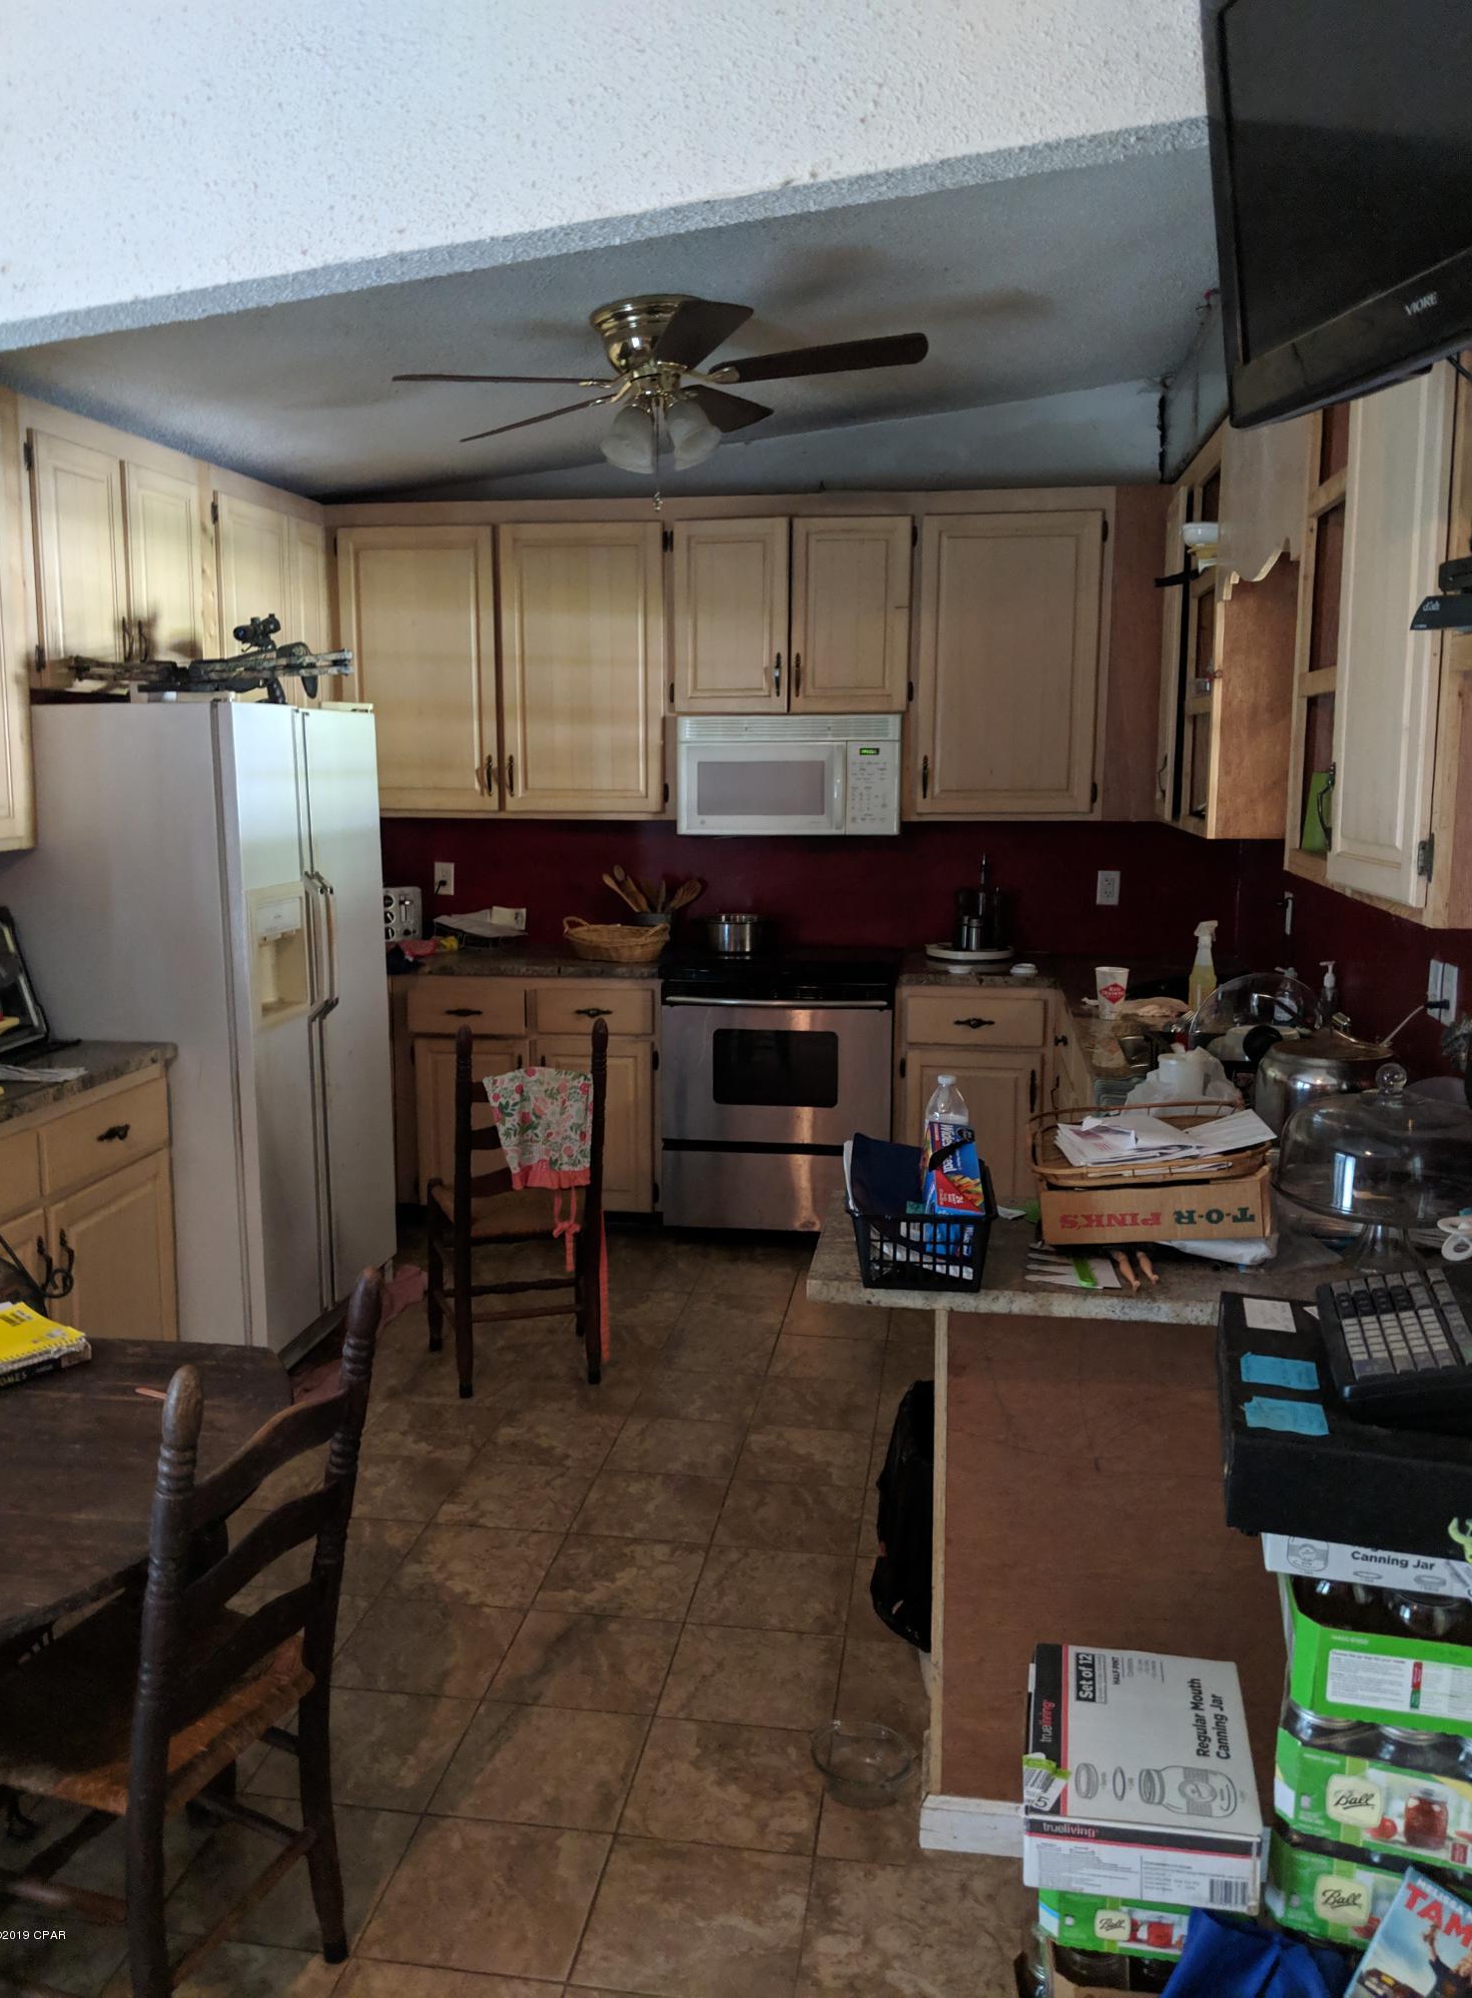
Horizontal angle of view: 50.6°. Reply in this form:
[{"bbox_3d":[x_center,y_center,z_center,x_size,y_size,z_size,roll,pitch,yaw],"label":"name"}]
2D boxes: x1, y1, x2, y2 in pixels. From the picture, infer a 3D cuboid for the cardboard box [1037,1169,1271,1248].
[{"bbox_3d":[0.631,0.271,2.390,0.315,0.092,0.360,-3,9,9],"label":"cardboard box"}]

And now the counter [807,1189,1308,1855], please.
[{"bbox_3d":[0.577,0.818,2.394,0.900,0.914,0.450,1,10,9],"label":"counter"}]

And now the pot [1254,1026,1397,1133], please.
[{"bbox_3d":[1.021,0.175,2.715,0.245,0.198,0.245,1,9,8],"label":"pot"}]

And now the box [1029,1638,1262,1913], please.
[{"bbox_3d":[0.452,0.865,1.752,0.235,0.088,0.302,0,10,13],"label":"box"}]

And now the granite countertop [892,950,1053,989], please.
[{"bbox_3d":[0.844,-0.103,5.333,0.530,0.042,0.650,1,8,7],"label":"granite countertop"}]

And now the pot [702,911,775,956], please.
[{"bbox_3d":[0.014,-0.226,5.428,0.250,0.120,0.220,1,10,9],"label":"pot"}]

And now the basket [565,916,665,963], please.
[{"bbox_3d":[-0.409,-0.208,5.312,0.375,0.135,0.280,1,10,9],"label":"basket"}]

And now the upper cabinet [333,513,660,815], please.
[{"bbox_3d":[-0.771,-1.135,5.444,1.140,0.983,0.325,1,10,9],"label":"upper cabinet"}]

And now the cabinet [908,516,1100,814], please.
[{"bbox_3d":[0.905,-1.098,5.191,0.590,0.975,0.325,1,10,9],"label":"cabinet"}]

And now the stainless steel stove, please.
[{"bbox_3d":[0.178,0.326,5.443,0.757,0.918,0.710,1,9,8],"label":"stainless steel stove"}]

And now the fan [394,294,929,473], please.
[{"bbox_3d":[-0.178,-1.458,3.751,1.280,0.390,1.280,1,10,9],"label":"fan"}]

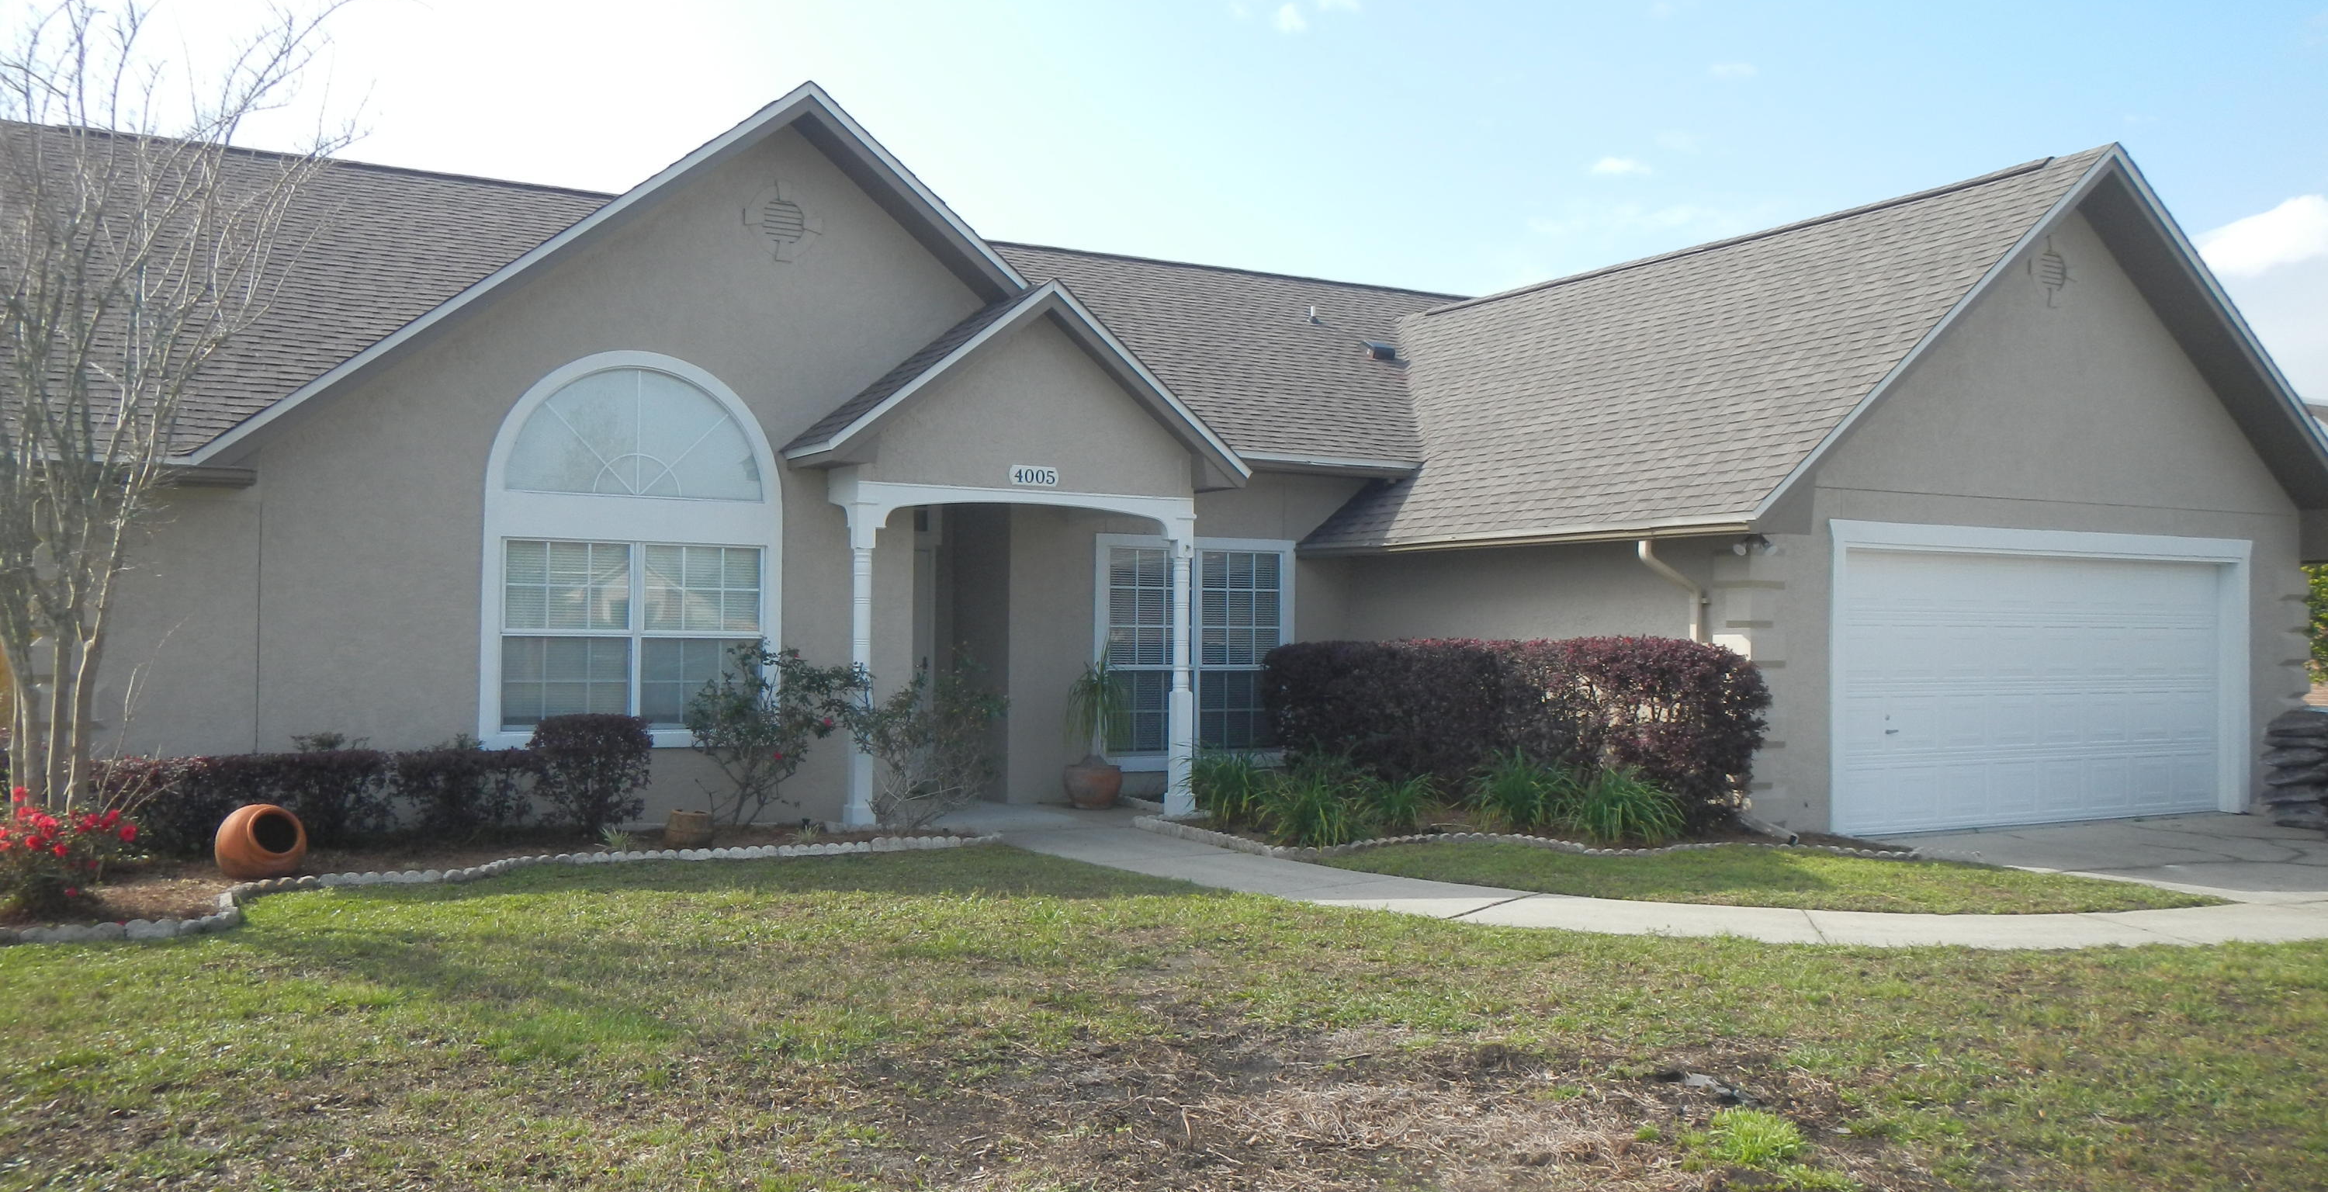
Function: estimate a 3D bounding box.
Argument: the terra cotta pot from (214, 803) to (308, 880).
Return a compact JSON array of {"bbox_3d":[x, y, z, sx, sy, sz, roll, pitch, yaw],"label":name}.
[{"bbox_3d":[-5.285,1.464,10.999,0.400,0.491,0.491,-37,-22,29],"label":"terra cotta pot"}]

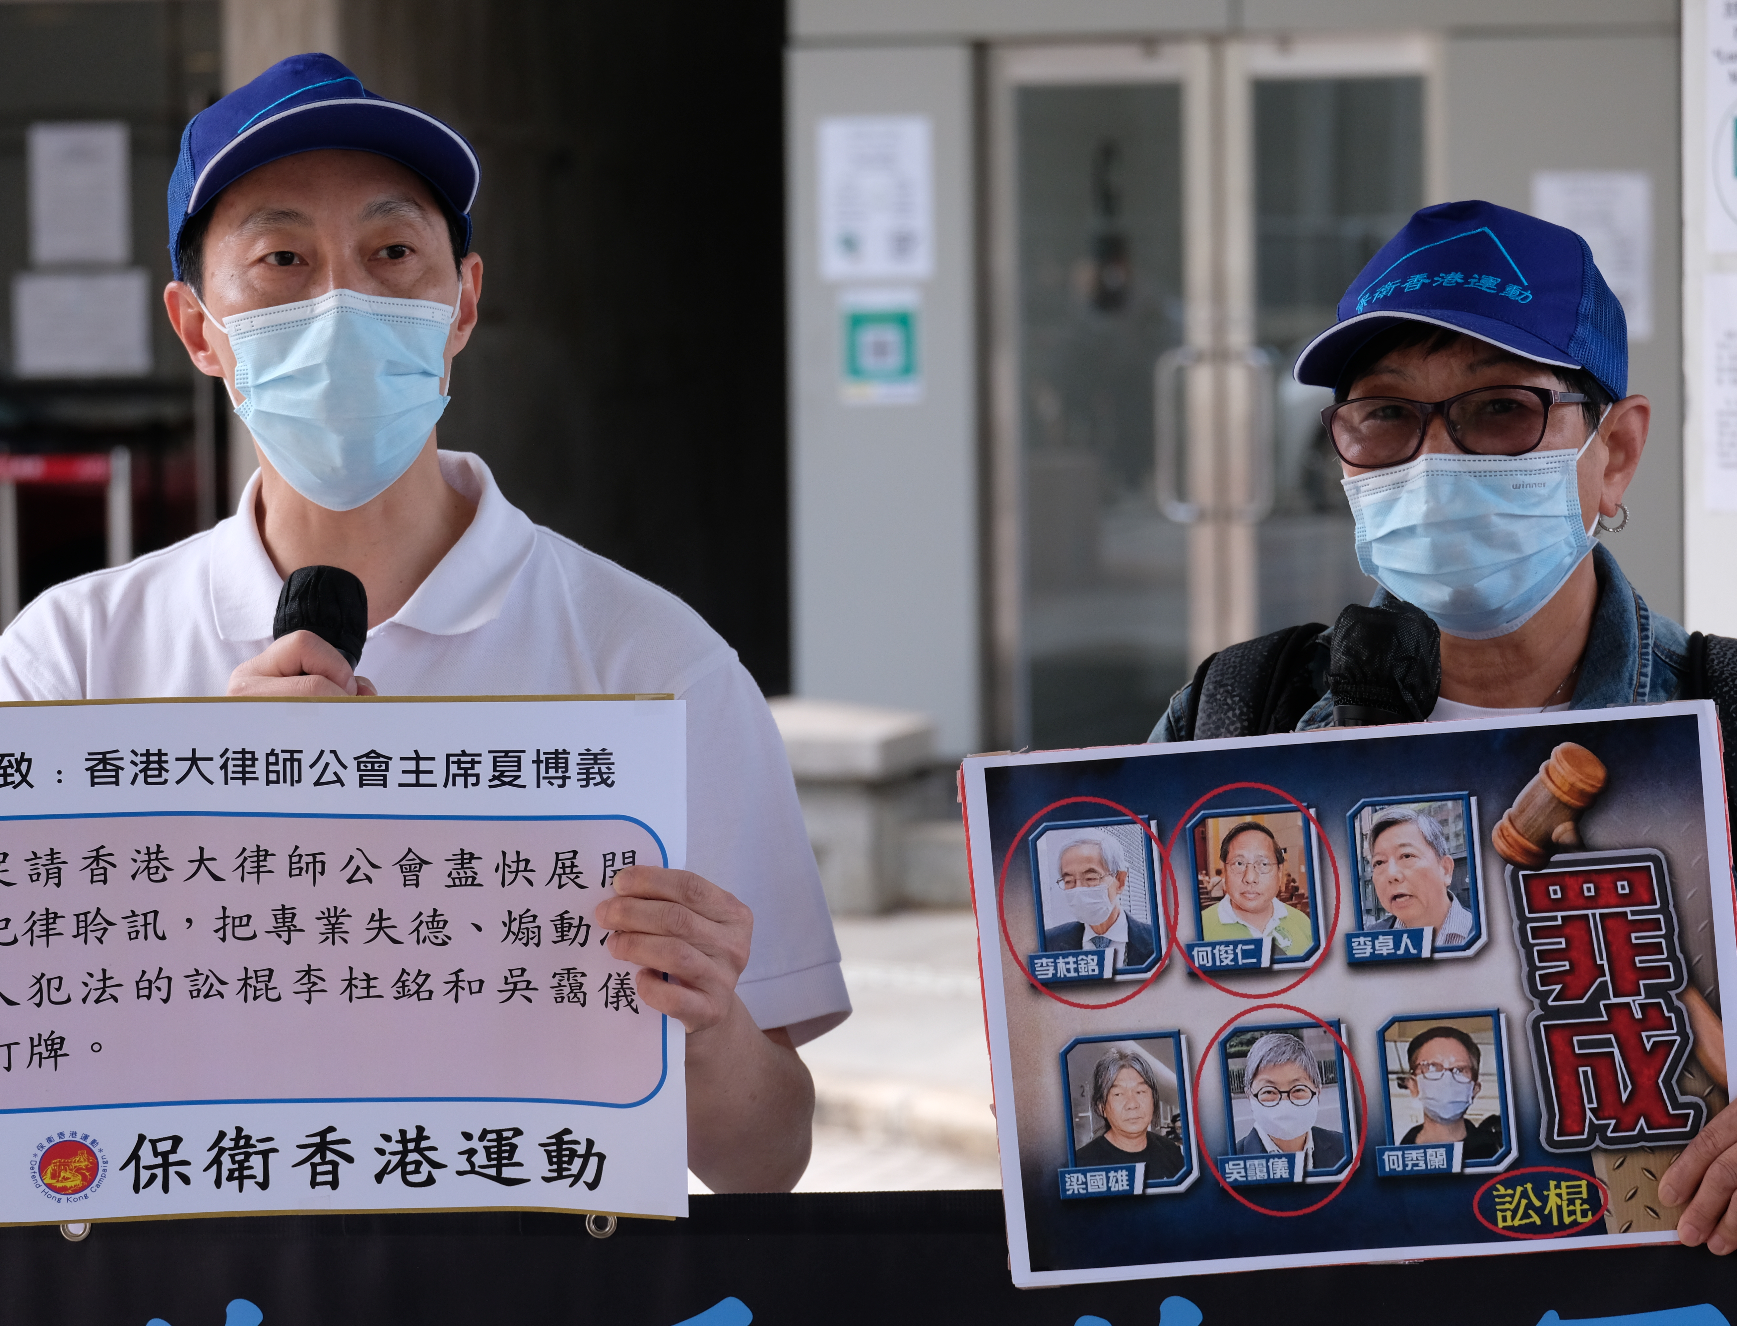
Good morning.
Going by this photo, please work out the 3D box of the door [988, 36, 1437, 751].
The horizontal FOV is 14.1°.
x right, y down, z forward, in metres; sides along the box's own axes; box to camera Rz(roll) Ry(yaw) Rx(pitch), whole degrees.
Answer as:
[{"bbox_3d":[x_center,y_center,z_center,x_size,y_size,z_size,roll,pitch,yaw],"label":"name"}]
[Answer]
[{"bbox_3d":[0.903,-0.628,18.400,1.200,2.020,0.100,0,3,12],"label":"door"}]

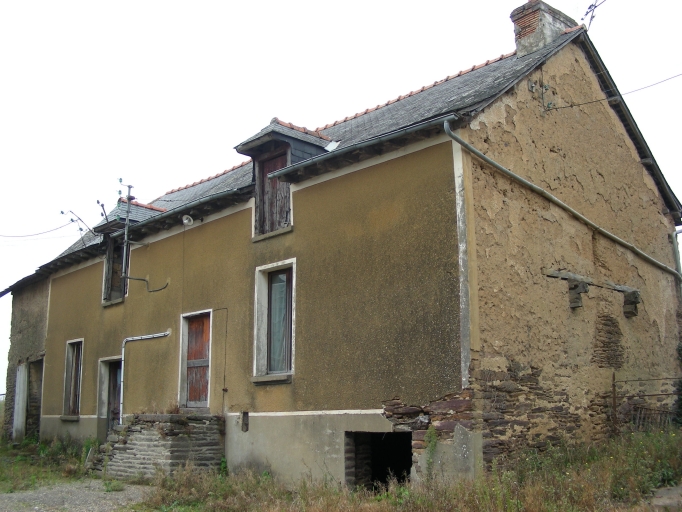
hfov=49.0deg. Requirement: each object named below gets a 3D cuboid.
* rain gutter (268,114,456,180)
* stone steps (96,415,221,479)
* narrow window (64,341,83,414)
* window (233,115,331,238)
[{"bbox_3d":[0.174,-1.788,12.715,0.125,0.110,4.407,12,-15,-44],"label":"rain gutter"},{"bbox_3d":[-3.731,3.833,15.201,1.197,1.188,2.934,12,-17,-44],"label":"stone steps"},{"bbox_3d":[-6.913,3.192,19.596,0.207,1.953,0.936,12,-17,-44],"label":"narrow window"},{"bbox_3d":[-0.966,-1.539,15.118,2.097,2.340,1.242,12,-17,-44],"label":"window"}]

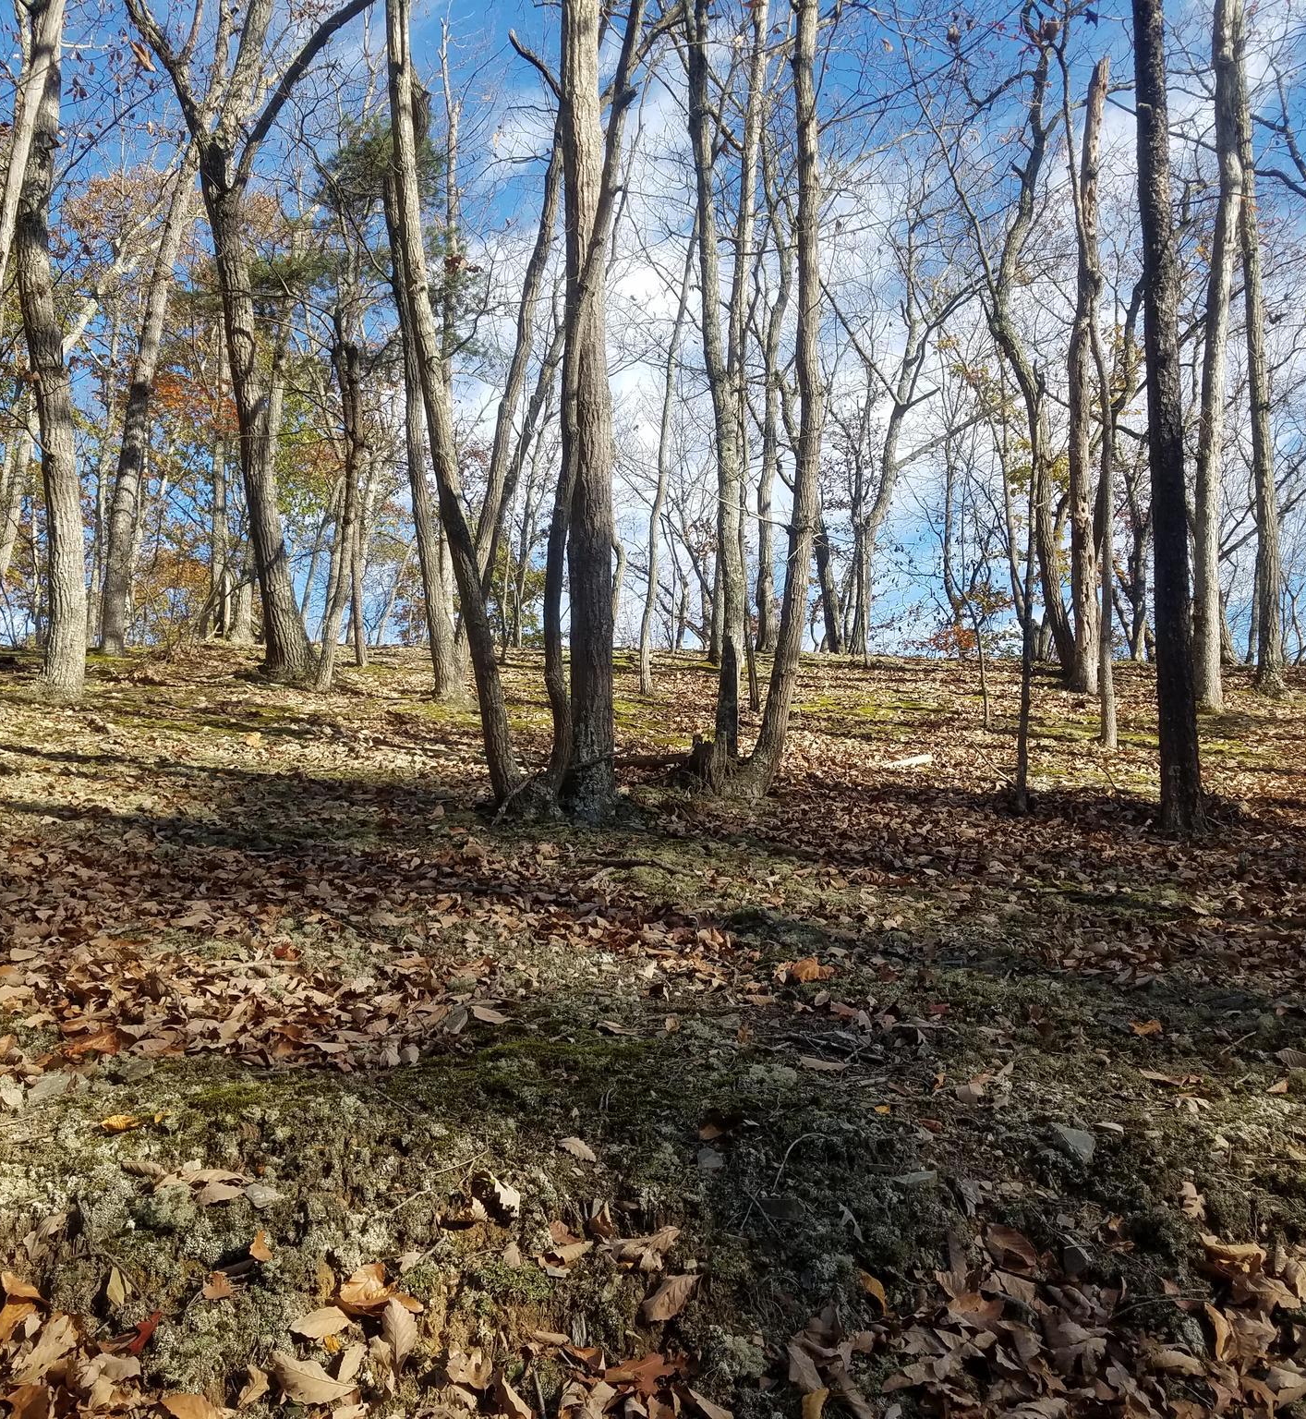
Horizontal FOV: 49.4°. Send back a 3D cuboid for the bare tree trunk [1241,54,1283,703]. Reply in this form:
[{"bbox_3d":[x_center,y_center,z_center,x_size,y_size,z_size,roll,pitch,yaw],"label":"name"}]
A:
[{"bbox_3d":[6.144,-3.469,14.321,0.384,6.692,0.380,0,-5,0],"label":"bare tree trunk"}]

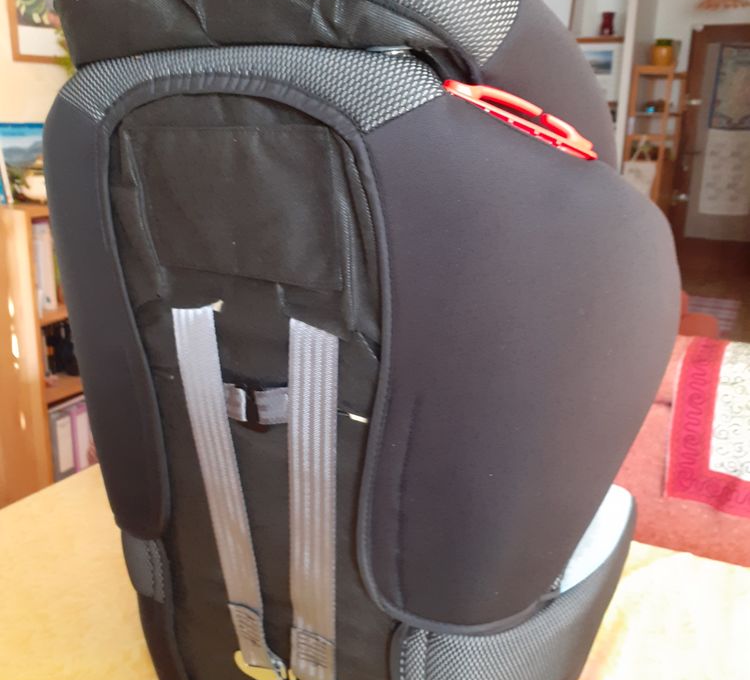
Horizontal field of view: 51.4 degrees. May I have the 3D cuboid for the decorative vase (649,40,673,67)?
[{"bbox_3d":[2.115,-2.107,5.737,0.160,0.199,0.160,1,15,0],"label":"decorative vase"}]

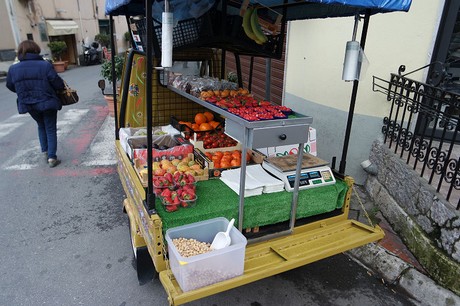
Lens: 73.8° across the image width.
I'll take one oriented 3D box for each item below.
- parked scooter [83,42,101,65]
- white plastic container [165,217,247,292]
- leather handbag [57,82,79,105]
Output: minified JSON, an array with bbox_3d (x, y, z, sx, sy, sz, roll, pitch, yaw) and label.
[{"bbox_3d":[-8.046,-5.867,17.800,0.740,1.350,1.950,2,20,0],"label":"parked scooter"},{"bbox_3d":[-0.119,0.482,1.474,0.325,0.178,0.247,-8,22,-25],"label":"white plastic container"},{"bbox_3d":[-2.121,-0.783,4.000,0.165,0.310,0.300,19,25,39],"label":"leather handbag"}]

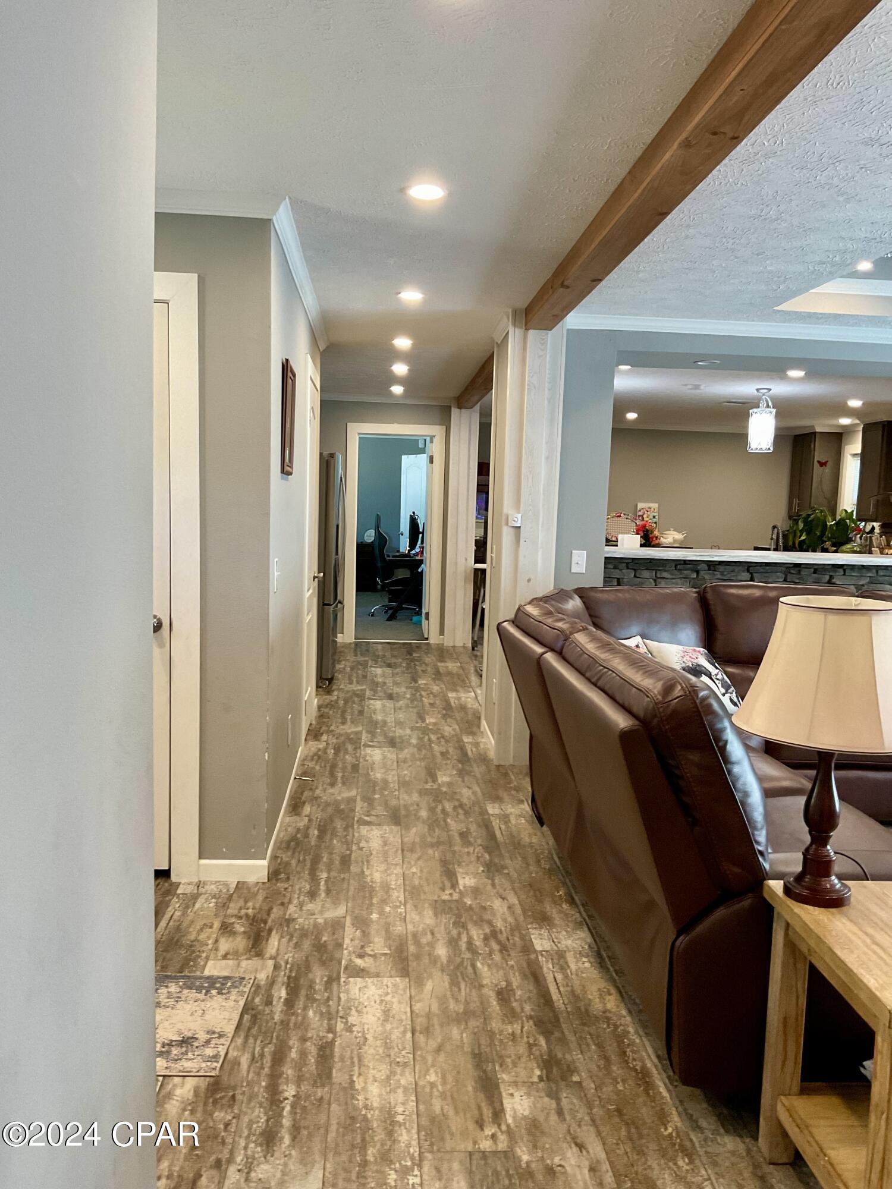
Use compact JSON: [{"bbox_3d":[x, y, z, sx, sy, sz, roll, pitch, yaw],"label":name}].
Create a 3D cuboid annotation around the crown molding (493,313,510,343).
[{"bbox_3d":[0.311,-1.507,5.691,0.055,0.062,0.620,1,5,-4],"label":"crown molding"}]

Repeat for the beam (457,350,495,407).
[{"bbox_3d":[0.295,-1.674,7.813,0.142,0.115,3.550,1,5,-4],"label":"beam"}]

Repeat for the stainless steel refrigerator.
[{"bbox_3d":[-1.229,-0.221,7.821,0.850,1.745,0.910,1,5,-4],"label":"stainless steel refrigerator"}]

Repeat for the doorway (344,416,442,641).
[{"bbox_3d":[-0.513,-0.592,9.875,0.955,2.146,0.140,1,5,-4],"label":"doorway"}]

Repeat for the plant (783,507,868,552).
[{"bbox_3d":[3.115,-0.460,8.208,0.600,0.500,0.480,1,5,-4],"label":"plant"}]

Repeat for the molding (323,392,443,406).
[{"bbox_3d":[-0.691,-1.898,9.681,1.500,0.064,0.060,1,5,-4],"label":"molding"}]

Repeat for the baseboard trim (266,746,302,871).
[{"bbox_3d":[-0.737,0.923,4.615,0.015,0.081,1.940,1,5,-5],"label":"baseboard trim"}]

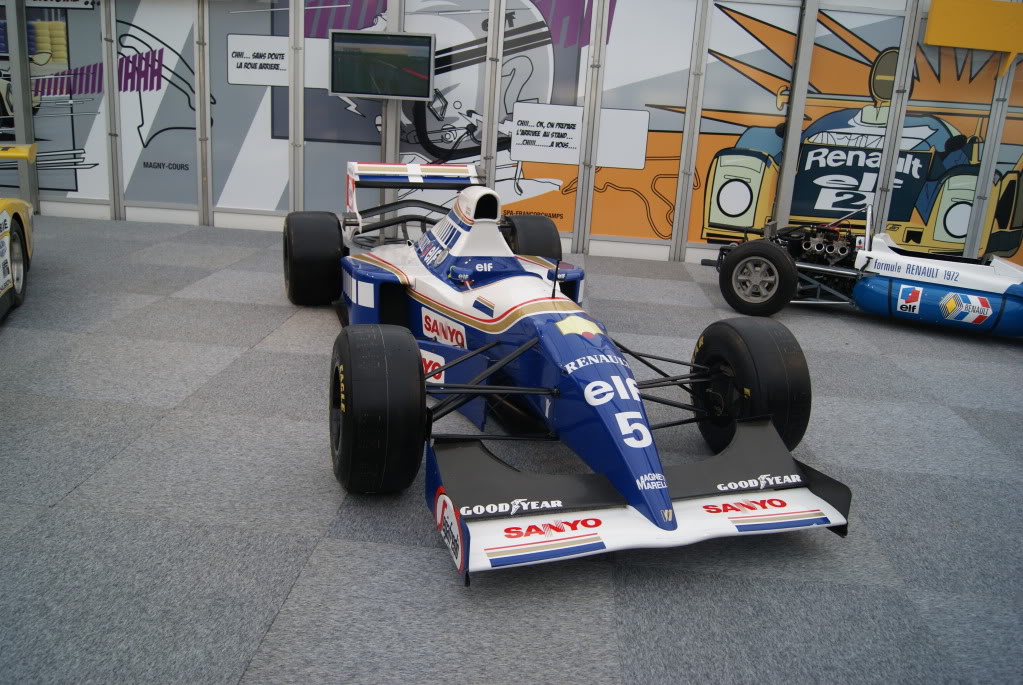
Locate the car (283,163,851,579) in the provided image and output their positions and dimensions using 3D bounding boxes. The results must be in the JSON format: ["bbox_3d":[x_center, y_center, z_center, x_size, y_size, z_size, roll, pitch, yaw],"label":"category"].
[{"bbox_3d":[-0.123,-0.316,4.308,2.030,1.000,4.307,-2,17,-19],"label":"car"}]

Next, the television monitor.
[{"bbox_3d":[-1.358,-2.914,8.099,1.110,0.660,0.100,6,16,7],"label":"television monitor"}]

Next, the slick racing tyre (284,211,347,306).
[{"bbox_3d":[-1.444,-0.609,5.601,0.380,0.670,0.670,-2,17,-19],"label":"slick racing tyre"}]

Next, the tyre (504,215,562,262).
[{"bbox_3d":[0.111,-0.659,6.133,0.380,0.670,0.670,-2,17,-19],"label":"tyre"}]

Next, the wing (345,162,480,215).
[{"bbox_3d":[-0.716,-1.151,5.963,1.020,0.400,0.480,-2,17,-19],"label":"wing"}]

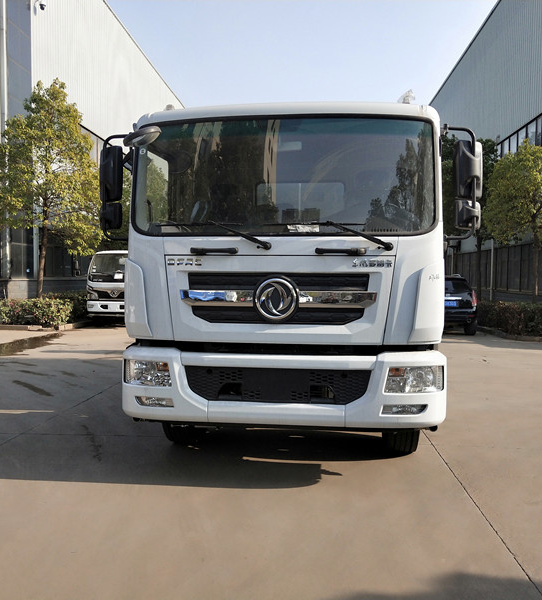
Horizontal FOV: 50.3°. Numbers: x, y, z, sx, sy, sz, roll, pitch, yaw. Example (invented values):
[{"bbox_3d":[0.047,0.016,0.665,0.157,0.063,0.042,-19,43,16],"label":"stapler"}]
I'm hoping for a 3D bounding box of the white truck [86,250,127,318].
[{"bbox_3d":[-4.480,-0.468,20.289,1.870,2.280,5.800,1,3,4],"label":"white truck"}]

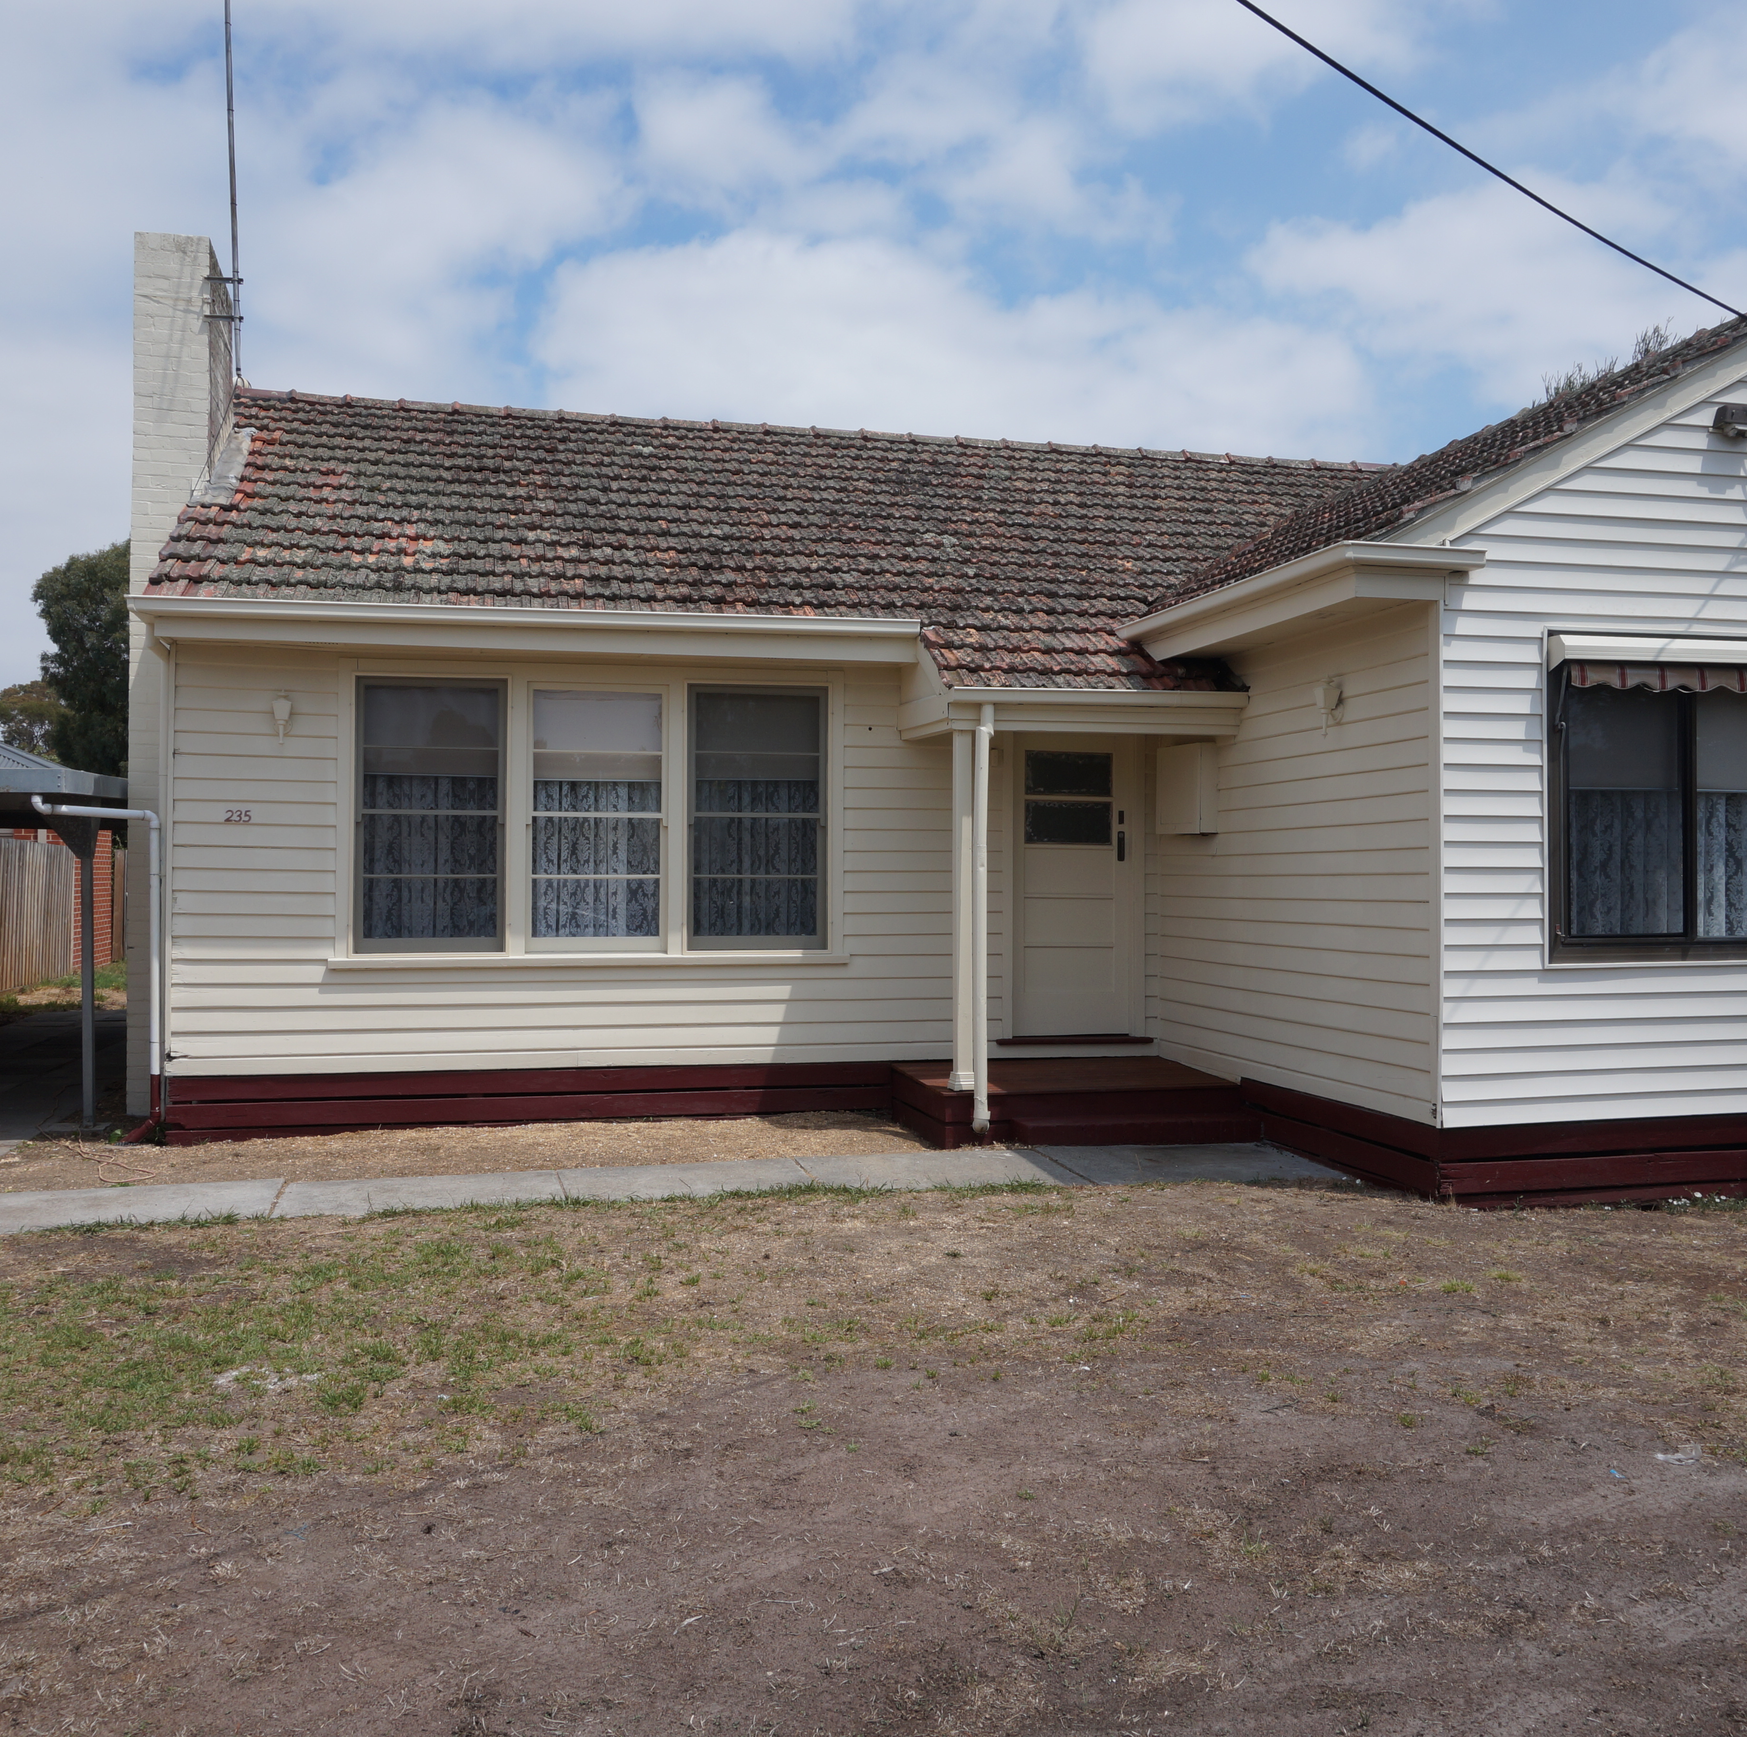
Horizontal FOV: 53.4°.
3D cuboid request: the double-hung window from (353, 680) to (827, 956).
[{"bbox_3d":[-1.742,-0.306,11.014,2.969,1.713,0.120,0,0,-13],"label":"double-hung window"}]

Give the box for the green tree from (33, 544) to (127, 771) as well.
[{"bbox_3d":[-15.049,-2.566,36.000,4.300,8.836,4.300,0,0,-13],"label":"green tree"}]

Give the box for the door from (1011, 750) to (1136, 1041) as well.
[{"bbox_3d":[1.340,0.118,11.757,0.840,2.040,0.050,0,0,-13],"label":"door"}]

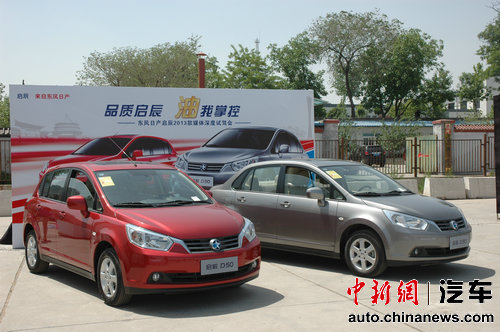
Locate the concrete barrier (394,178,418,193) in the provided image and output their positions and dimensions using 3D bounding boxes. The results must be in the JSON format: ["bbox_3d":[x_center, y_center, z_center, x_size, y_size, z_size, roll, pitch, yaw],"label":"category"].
[{"bbox_3d":[5.577,0.949,24.598,1.700,0.840,0.550,-1,0,-16],"label":"concrete barrier"}]

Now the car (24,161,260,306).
[{"bbox_3d":[-1.525,0.684,8.084,1.730,1.530,4.250,-1,0,-35],"label":"car"}]

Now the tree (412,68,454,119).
[{"bbox_3d":[17.914,-4.562,61.988,4.080,10.210,3.880,-1,0,0],"label":"tree"}]

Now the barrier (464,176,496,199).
[{"bbox_3d":[8.529,0.782,23.422,1.450,0.770,0.500,-1,1,-16],"label":"barrier"}]

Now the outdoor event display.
[{"bbox_3d":[-1.522,-0.047,12.537,5.947,2.970,0.200,-1,1,-17],"label":"outdoor event display"}]

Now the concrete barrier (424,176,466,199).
[{"bbox_3d":[6.994,0.811,22.974,1.450,0.770,0.500,-1,1,-16],"label":"concrete barrier"}]

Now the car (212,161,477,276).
[{"bbox_3d":[1.131,0.648,9.563,1.730,1.520,4.420,-1,0,-42],"label":"car"}]

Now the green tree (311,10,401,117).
[{"bbox_3d":[9.680,-7.135,58.000,8.181,13.998,7.726,-1,1,0],"label":"green tree"}]

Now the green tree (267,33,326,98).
[{"bbox_3d":[4.272,-5.480,55.986,5.090,12.470,4.840,-1,0,0],"label":"green tree"}]

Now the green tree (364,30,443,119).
[{"bbox_3d":[14.304,-6.059,58.985,7.580,13.310,7.200,-1,0,0],"label":"green tree"}]

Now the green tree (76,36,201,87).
[{"bbox_3d":[-8.737,-4.976,50.000,9.560,10.343,8.228,-1,1,0],"label":"green tree"}]

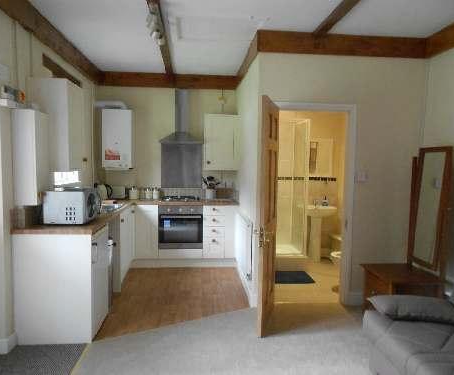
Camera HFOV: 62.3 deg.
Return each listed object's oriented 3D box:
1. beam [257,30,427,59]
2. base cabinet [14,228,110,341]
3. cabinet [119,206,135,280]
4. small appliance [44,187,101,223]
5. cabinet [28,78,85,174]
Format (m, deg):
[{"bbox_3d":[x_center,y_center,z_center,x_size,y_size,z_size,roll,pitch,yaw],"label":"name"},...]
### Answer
[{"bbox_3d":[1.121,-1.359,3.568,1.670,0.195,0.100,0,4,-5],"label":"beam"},{"bbox_3d":[-1.374,0.766,3.210,0.585,0.890,0.590,0,4,-5],"label":"base cabinet"},{"bbox_3d":[-1.473,0.634,4.485,0.570,0.740,0.870,0,4,-5],"label":"cabinet"},{"bbox_3d":[-1.344,0.160,3.300,0.355,0.279,0.430,0,4,-5],"label":"small appliance"},{"bbox_3d":[-1.508,-0.531,3.337,0.325,0.760,0.410,0,4,-5],"label":"cabinet"}]

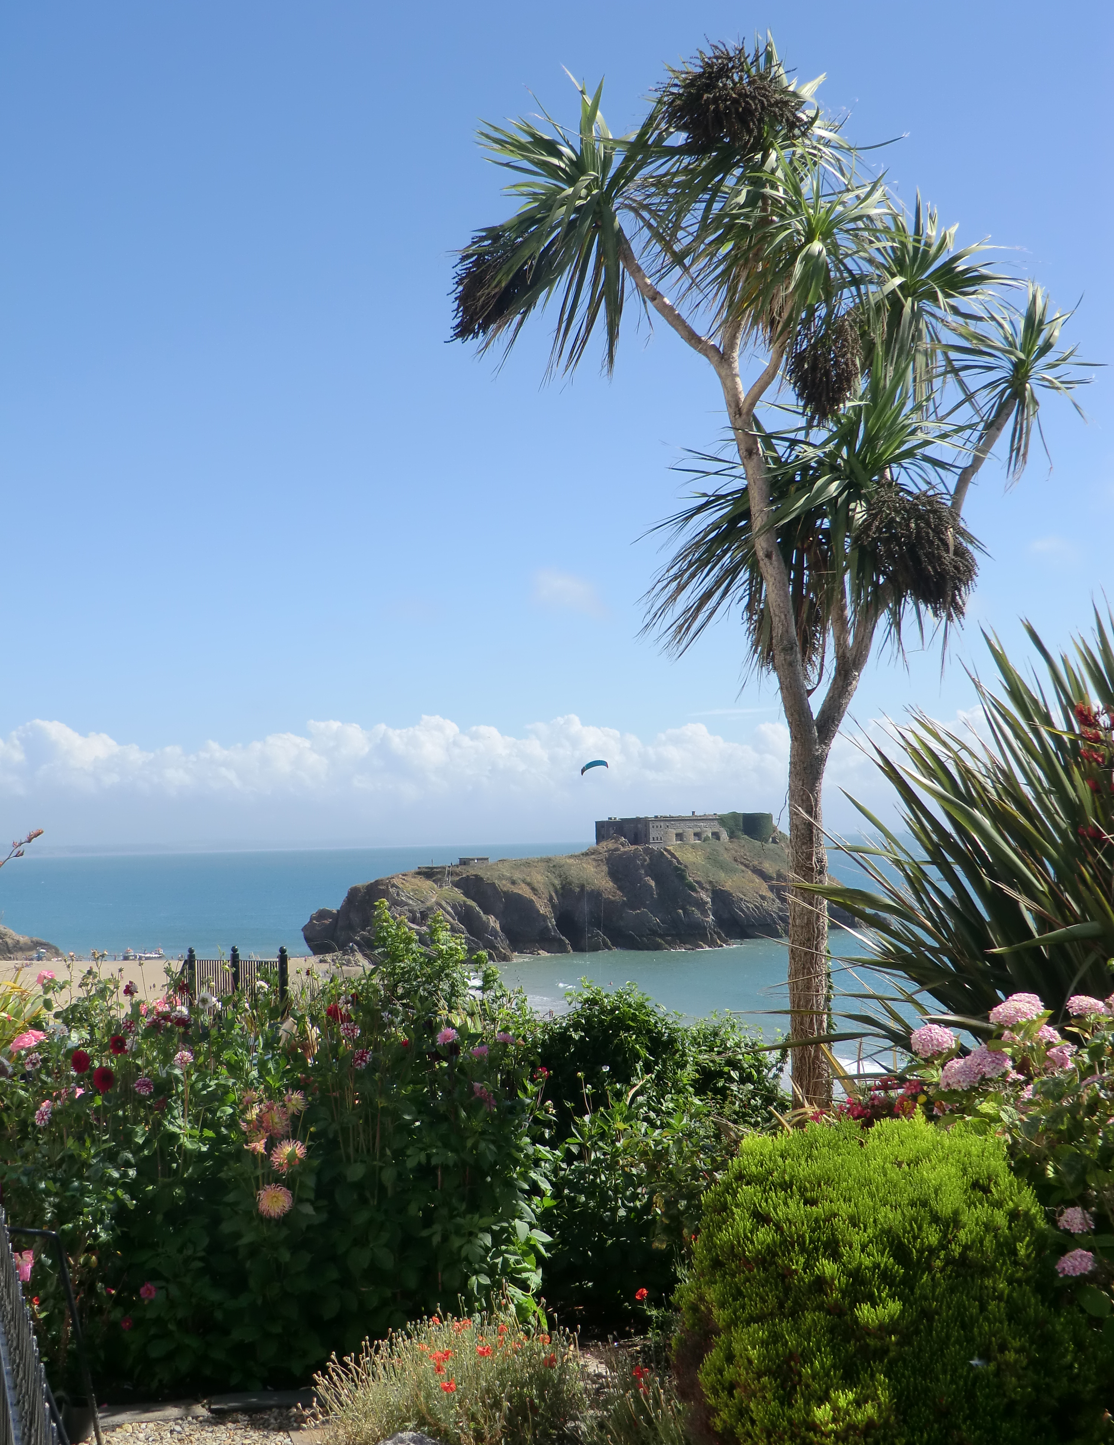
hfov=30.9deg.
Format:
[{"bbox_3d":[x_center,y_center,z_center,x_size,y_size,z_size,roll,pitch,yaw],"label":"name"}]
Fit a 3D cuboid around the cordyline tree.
[{"bbox_3d":[0.853,-0.437,8.300,2.450,4.650,2.200,-2,-3,0],"label":"cordyline tree"}]

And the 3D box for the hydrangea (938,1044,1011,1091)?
[{"bbox_3d":[1.243,1.027,6.000,0.210,0.125,0.160,-2,-3,0],"label":"hydrangea"}]

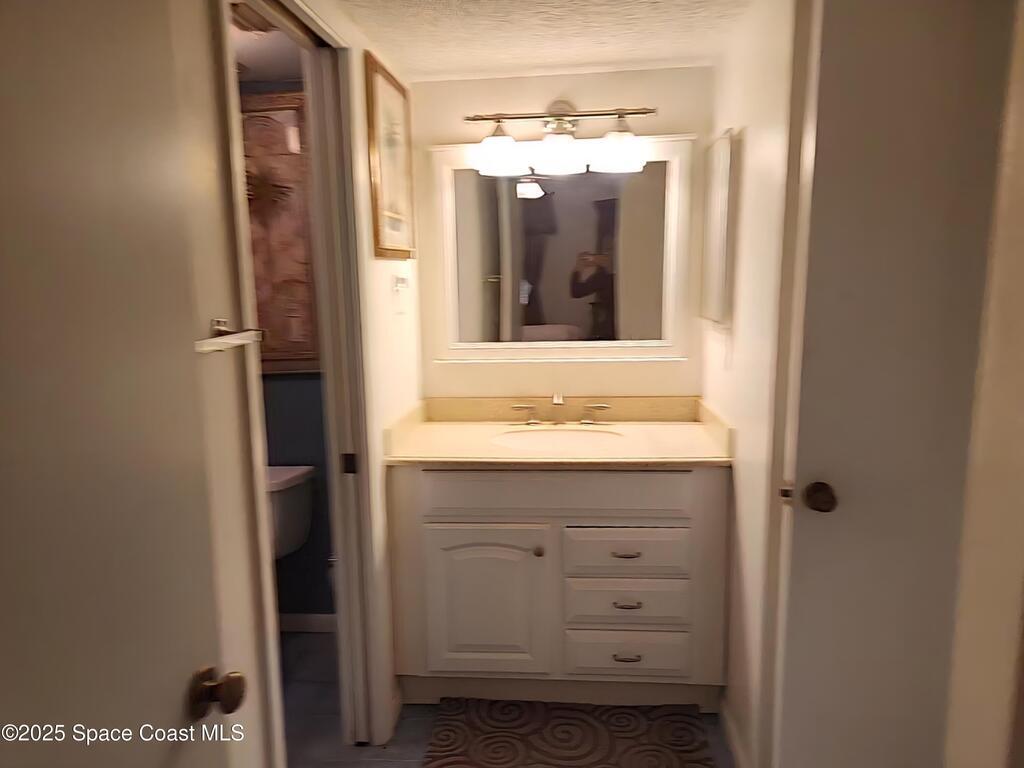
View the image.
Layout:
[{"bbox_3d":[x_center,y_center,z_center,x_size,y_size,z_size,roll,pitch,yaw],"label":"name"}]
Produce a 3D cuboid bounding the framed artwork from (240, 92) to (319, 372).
[{"bbox_3d":[-0.934,-0.556,2.592,0.401,1.041,0.034,0,9,5],"label":"framed artwork"}]

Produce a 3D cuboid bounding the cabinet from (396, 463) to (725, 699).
[{"bbox_3d":[0.165,0.650,2.442,1.077,0.874,0.529,0,9,5],"label":"cabinet"}]

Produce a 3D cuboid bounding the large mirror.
[{"bbox_3d":[0.174,-0.476,2.508,0.780,0.648,0.029,0,9,5],"label":"large mirror"}]

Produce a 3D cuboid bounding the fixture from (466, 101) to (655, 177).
[{"bbox_3d":[0.167,-0.857,2.360,0.646,0.282,0.198,0,9,5],"label":"fixture"}]

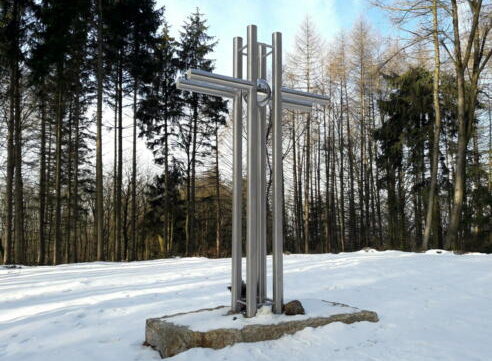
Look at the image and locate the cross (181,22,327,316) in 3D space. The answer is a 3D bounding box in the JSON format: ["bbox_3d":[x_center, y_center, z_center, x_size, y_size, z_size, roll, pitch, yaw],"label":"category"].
[{"bbox_3d":[0.203,-0.227,6.908,2.779,4.858,0.667,4,-8,-28],"label":"cross"}]

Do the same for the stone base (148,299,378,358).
[{"bbox_3d":[0.283,2.297,6.448,3.432,0.304,1.518,4,-8,-28],"label":"stone base"}]

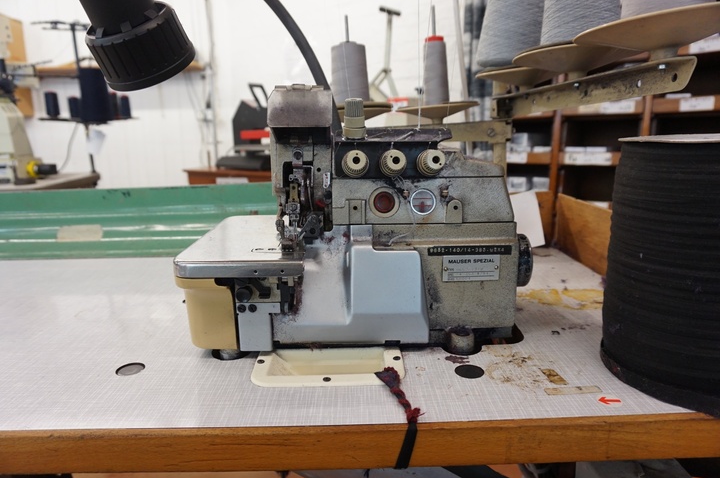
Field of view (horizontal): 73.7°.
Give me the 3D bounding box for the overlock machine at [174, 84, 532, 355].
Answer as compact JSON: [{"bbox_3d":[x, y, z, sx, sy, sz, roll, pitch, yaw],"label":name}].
[{"bbox_3d":[0.019,-0.042,0.573,0.385,0.265,0.245,-1,13,1],"label":"overlock machine"}]

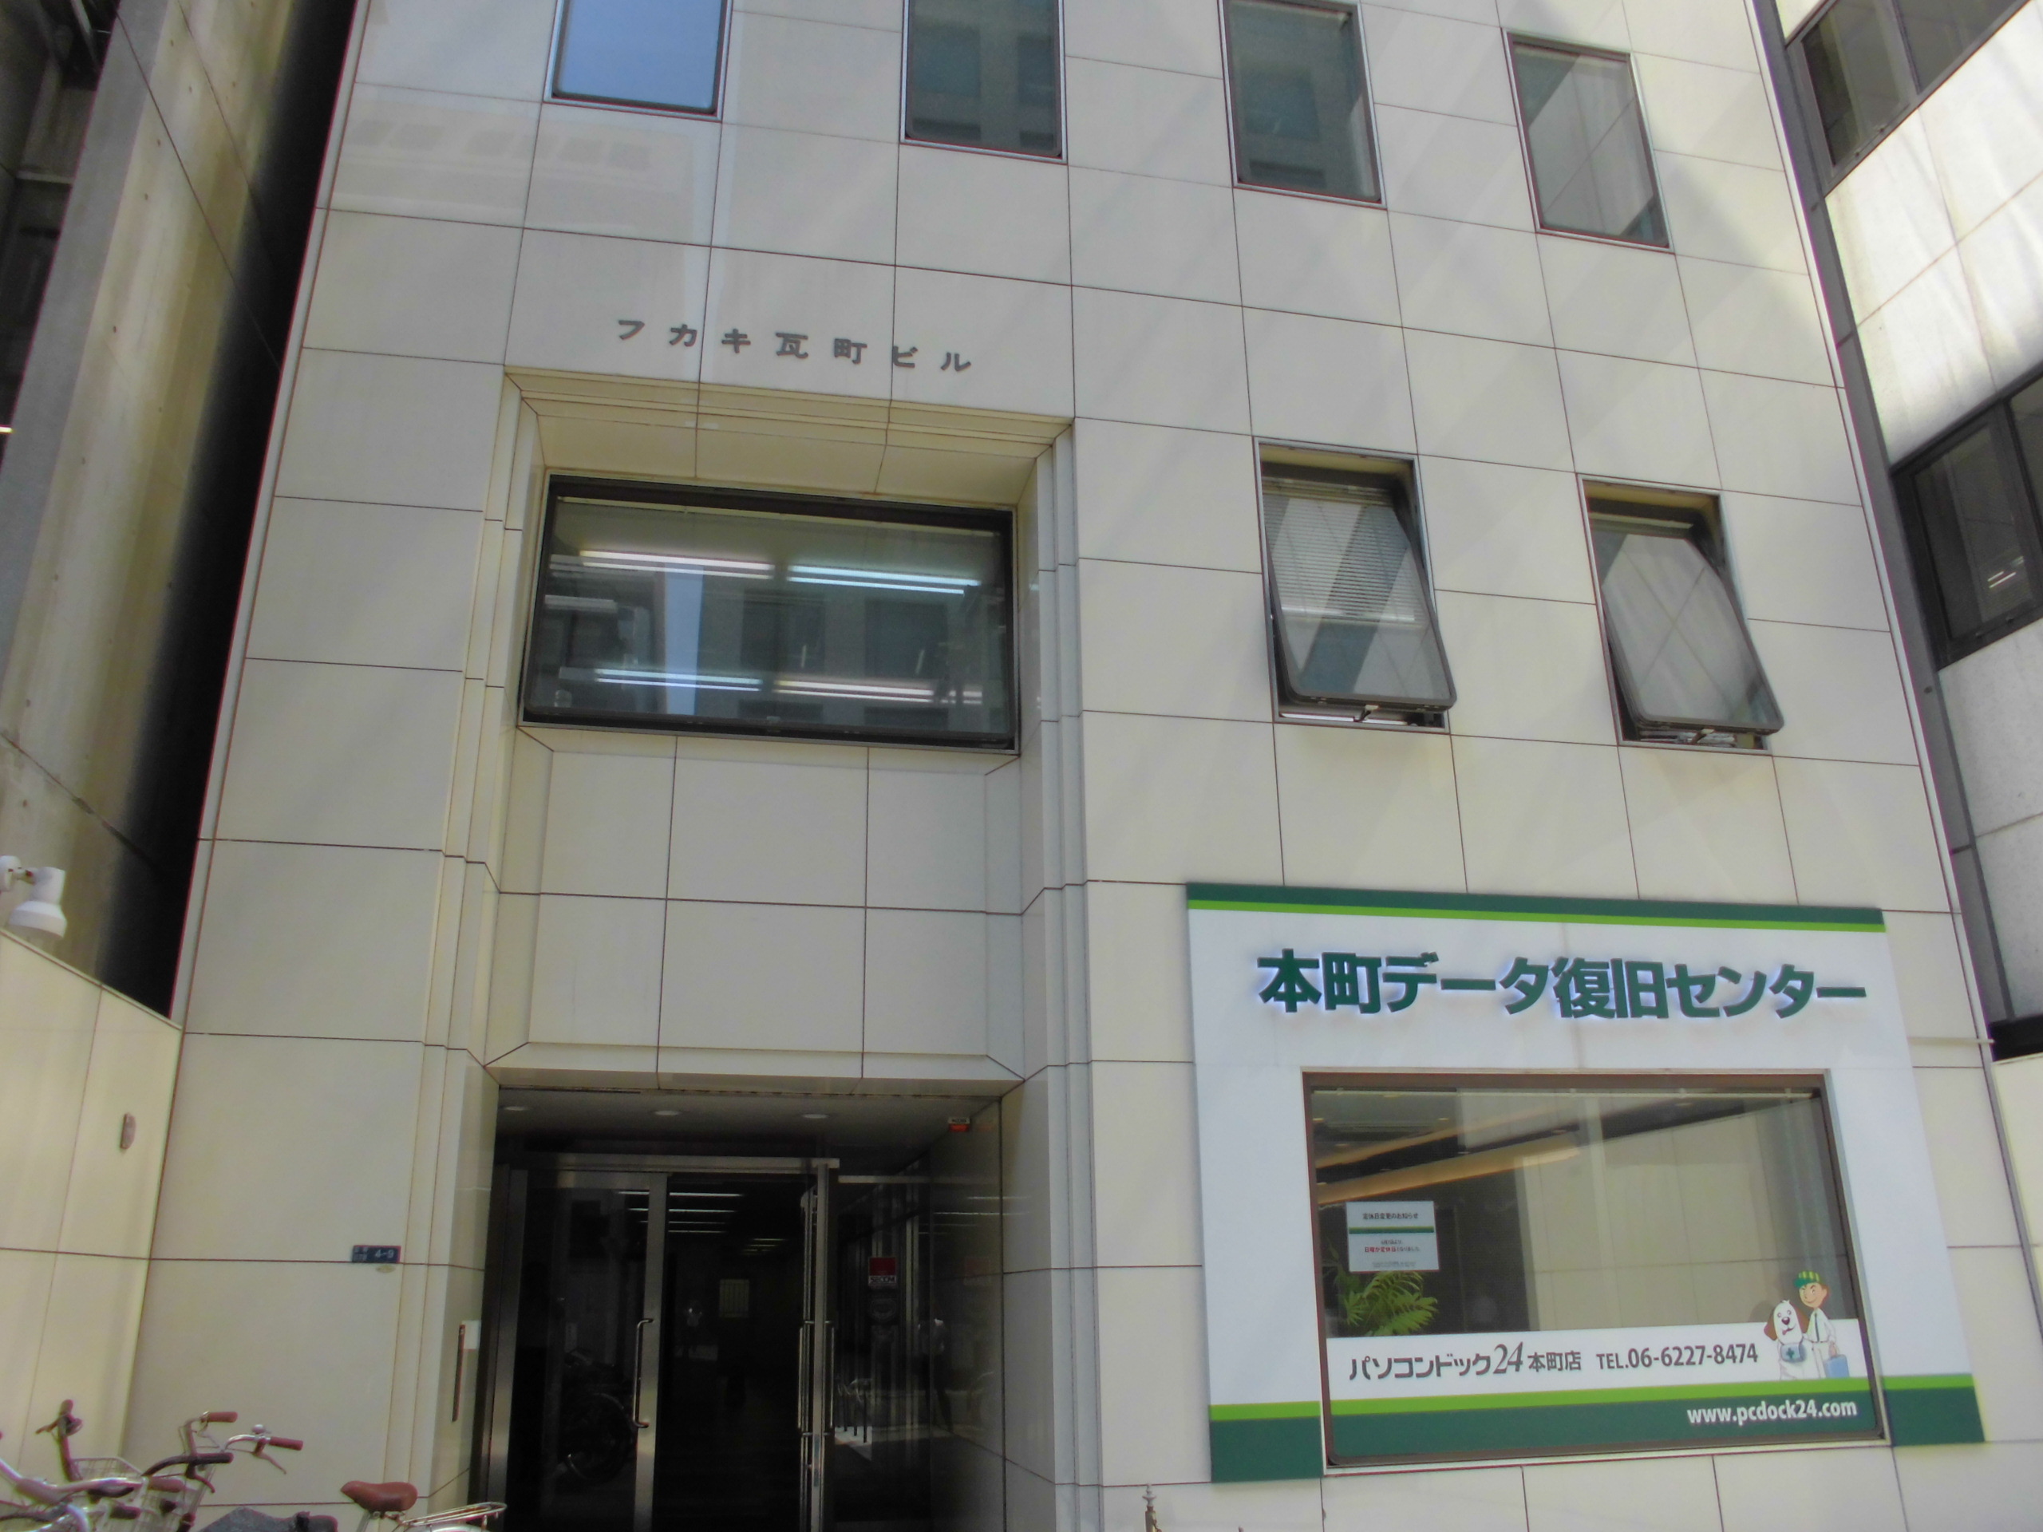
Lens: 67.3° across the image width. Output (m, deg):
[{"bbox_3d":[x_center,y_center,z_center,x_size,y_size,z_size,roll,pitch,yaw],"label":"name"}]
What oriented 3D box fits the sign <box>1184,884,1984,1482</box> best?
[{"bbox_3d":[2.640,1.859,7.049,3.826,2.579,0.066,3,-20,-11],"label":"sign"}]

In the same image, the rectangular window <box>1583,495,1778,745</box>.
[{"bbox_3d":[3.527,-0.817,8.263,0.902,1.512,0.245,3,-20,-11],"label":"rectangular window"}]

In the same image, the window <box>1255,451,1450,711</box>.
[{"bbox_3d":[1.684,-0.926,7.897,0.915,1.512,0.245,3,-20,-11],"label":"window"}]

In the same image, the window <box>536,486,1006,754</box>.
[{"bbox_3d":[-1.256,-0.798,8.040,2.500,1.412,0.119,3,-20,-11],"label":"window"}]

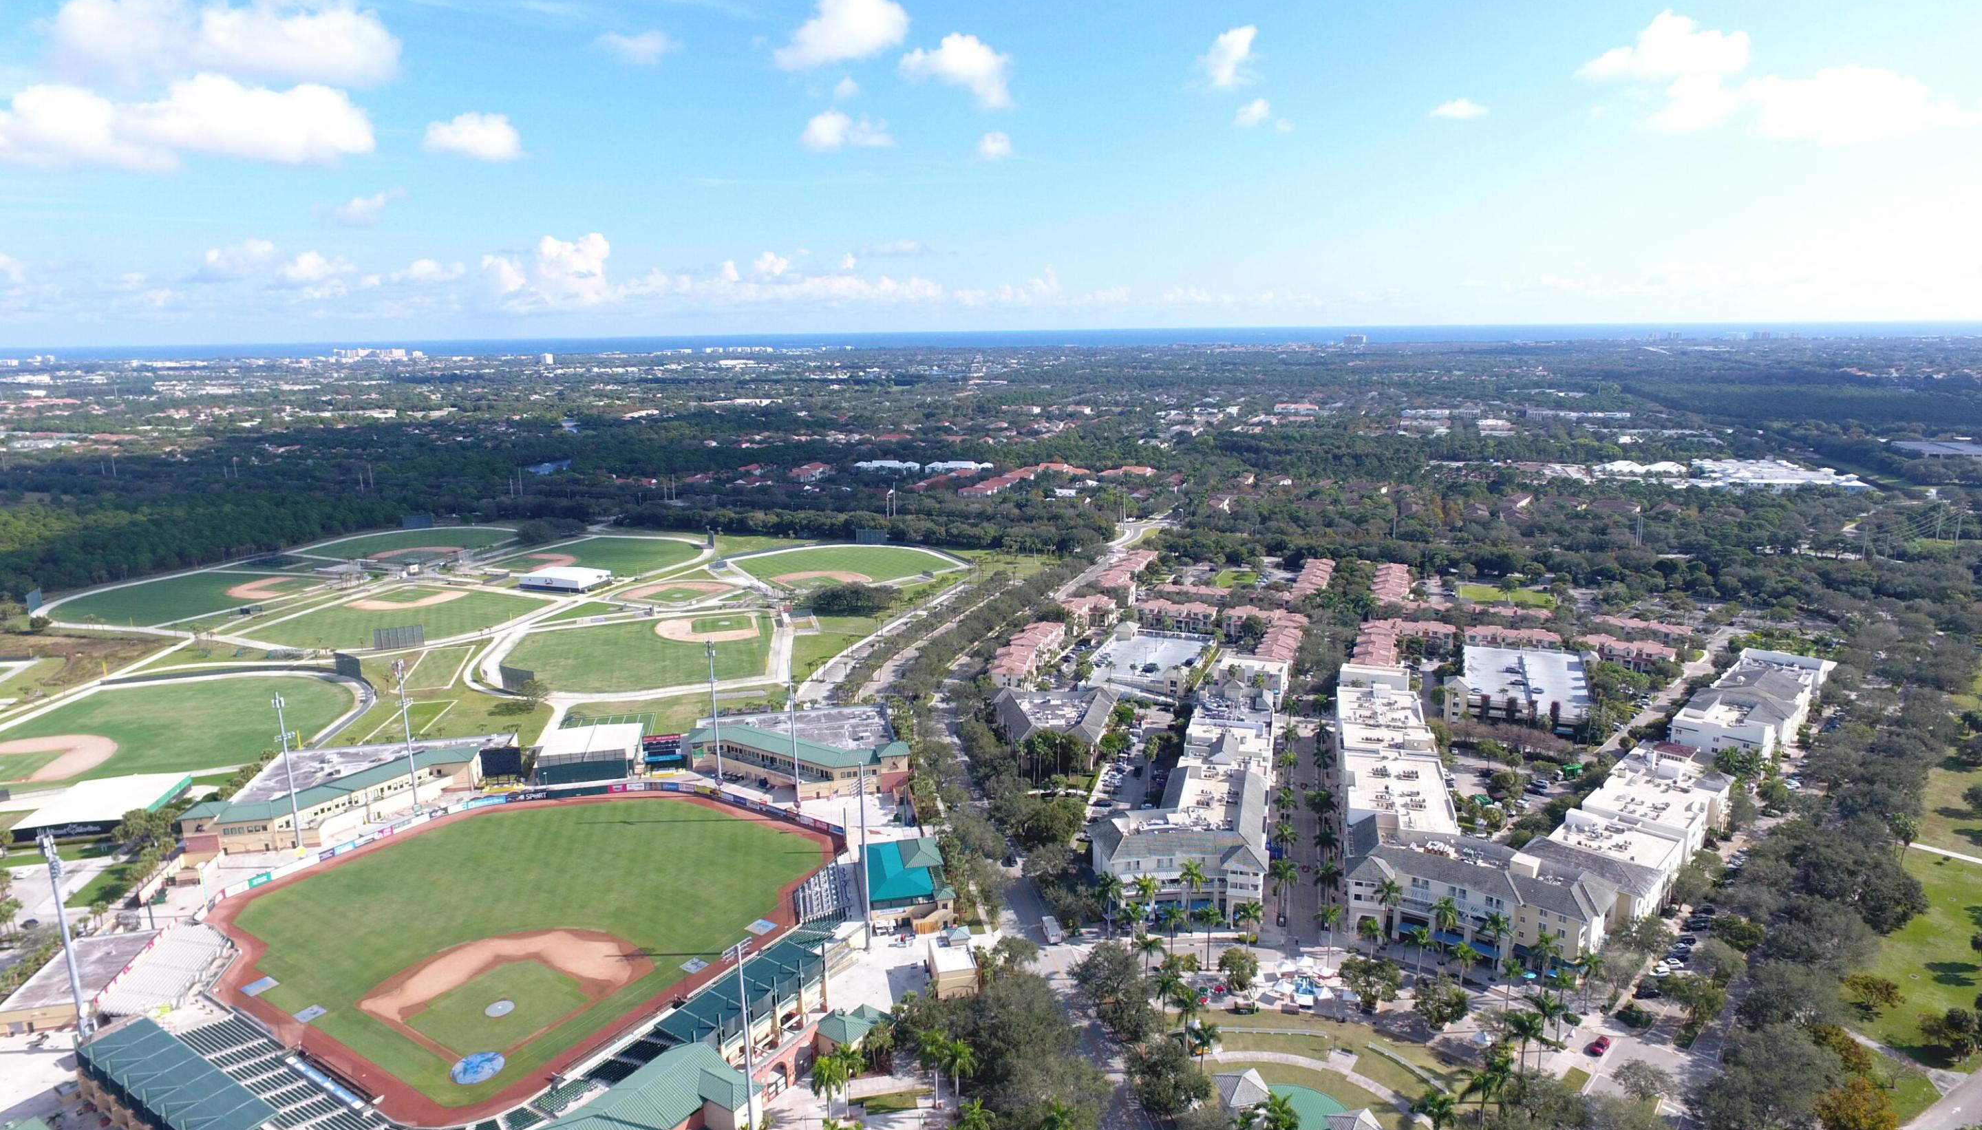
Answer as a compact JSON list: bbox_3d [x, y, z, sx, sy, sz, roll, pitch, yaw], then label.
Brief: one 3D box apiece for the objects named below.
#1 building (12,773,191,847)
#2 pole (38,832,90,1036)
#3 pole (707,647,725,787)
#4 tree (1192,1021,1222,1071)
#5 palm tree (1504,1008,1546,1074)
[{"bbox_3d":[-233.195,63.966,303.094,28.500,6.000,31.000,-3,12,-12],"label":"building"},{"bbox_3d":[-164.920,66.474,204.191,2.000,40.000,3.600,-2,12,-5],"label":"pole"},{"bbox_3d":[-75.201,41.645,312.798,2.800,41.500,1.800,1,12,9],"label":"pole"},{"bbox_3d":[35.330,81.770,191.680,5.500,12.000,5.500,-1,12,0],"label":"tree"},{"bbox_3d":[88.700,79.844,190.372,6.923,12.376,6.923,-1,12,0],"label":"palm tree"}]

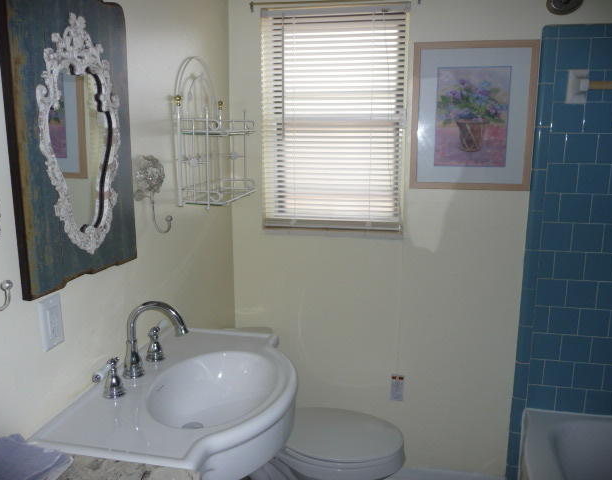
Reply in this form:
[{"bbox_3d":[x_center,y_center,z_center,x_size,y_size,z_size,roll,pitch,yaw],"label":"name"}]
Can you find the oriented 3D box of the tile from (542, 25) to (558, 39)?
[{"bbox_3d":[0.875,-0.743,1.857,0.052,0.045,0.013,2,10,10],"label":"tile"}]

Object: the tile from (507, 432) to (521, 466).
[{"bbox_3d":[0.863,0.861,2.132,0.051,0.152,0.015,2,10,10],"label":"tile"}]

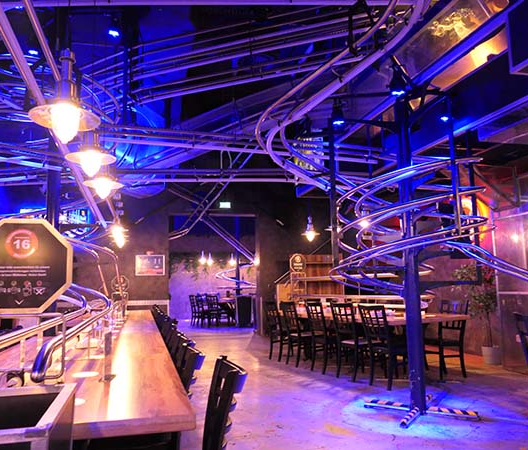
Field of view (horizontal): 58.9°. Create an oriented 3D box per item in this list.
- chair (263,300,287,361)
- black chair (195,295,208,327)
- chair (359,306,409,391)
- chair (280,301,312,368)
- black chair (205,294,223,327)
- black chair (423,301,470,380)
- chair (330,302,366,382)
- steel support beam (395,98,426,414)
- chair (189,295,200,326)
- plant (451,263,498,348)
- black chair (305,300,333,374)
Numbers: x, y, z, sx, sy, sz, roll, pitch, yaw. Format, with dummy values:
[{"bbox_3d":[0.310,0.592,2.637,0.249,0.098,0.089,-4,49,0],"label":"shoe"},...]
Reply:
[{"bbox_3d":[0.296,1.686,7.500,0.480,0.930,0.420,4,-9,-27],"label":"chair"},{"bbox_3d":[-1.776,2.586,13.964,0.480,0.930,0.420,5,-9,-34],"label":"black chair"},{"bbox_3d":[1.443,1.394,5.423,0.480,0.930,0.420,4,-9,-27],"label":"chair"},{"bbox_3d":[0.561,1.613,6.979,0.480,0.930,0.420,4,-9,-27],"label":"chair"},{"bbox_3d":[-1.369,2.548,13.705,0.420,0.930,0.480,-6,-9,35],"label":"black chair"},{"bbox_3d":[2.319,1.471,6.030,0.480,0.930,0.420,3,-9,-25],"label":"black chair"},{"bbox_3d":[1.150,1.465,5.928,0.480,0.930,0.420,4,-9,-27],"label":"chair"},{"bbox_3d":[1.427,0.214,4.561,0.130,3.034,0.130,-5,-9,28],"label":"steel support beam"},{"bbox_3d":[-2.029,2.627,14.248,0.480,0.930,0.420,4,-9,-28],"label":"chair"},{"bbox_3d":[3.204,1.220,7.222,0.580,1.280,0.520,-5,-9,28],"label":"plant"},{"bbox_3d":[0.862,1.538,6.442,0.480,0.930,0.420,4,-9,-27],"label":"black chair"}]

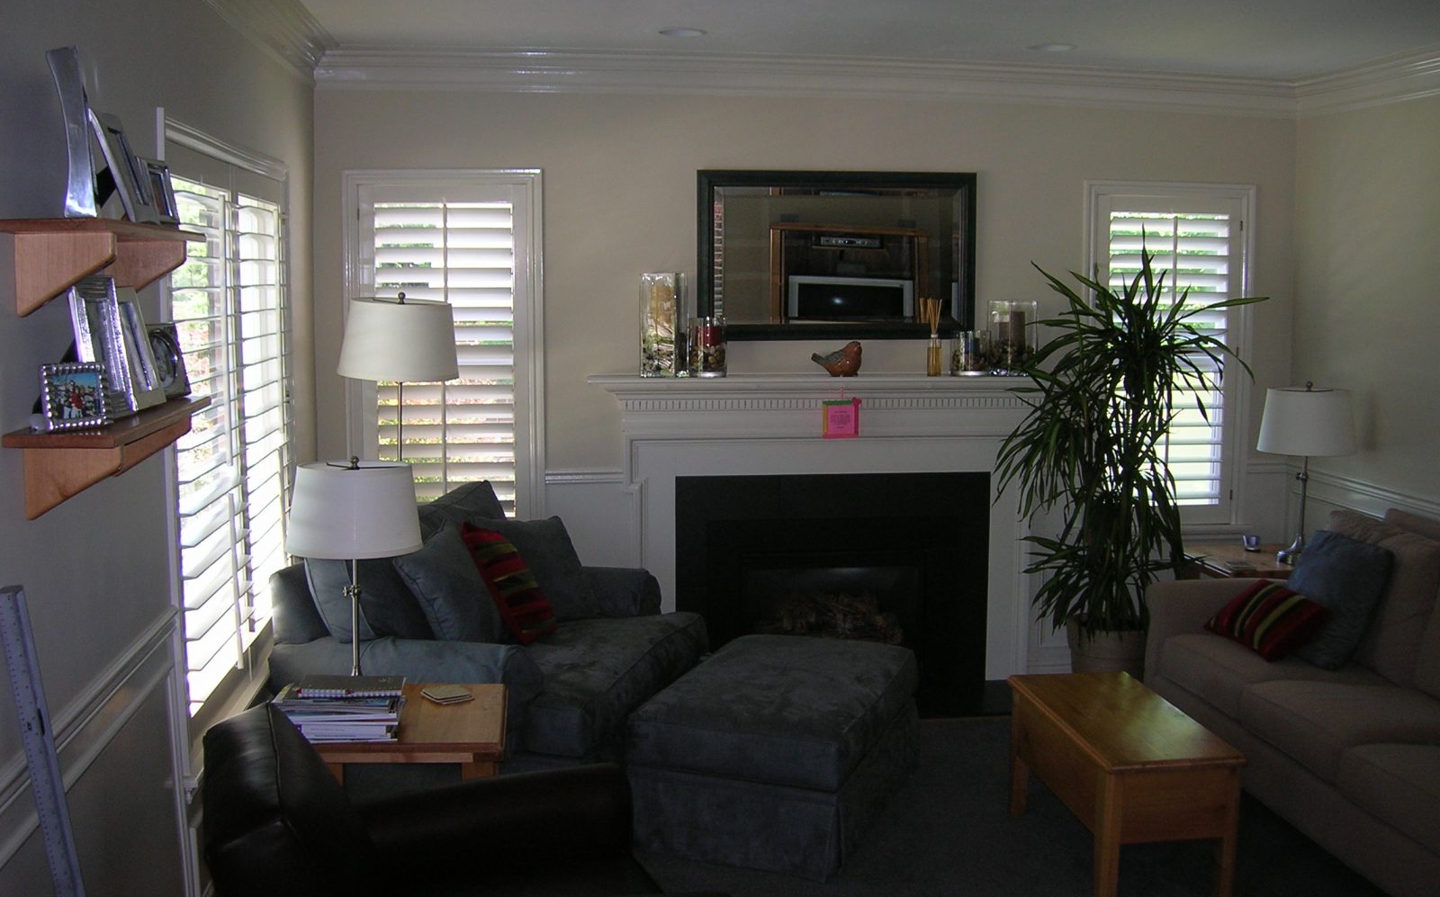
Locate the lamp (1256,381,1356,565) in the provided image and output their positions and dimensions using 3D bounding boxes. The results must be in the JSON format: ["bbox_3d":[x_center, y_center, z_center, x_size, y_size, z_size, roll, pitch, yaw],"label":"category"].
[{"bbox_3d":[2.267,0.093,5.459,0.370,0.700,0.370,-1,7,-8],"label":"lamp"}]

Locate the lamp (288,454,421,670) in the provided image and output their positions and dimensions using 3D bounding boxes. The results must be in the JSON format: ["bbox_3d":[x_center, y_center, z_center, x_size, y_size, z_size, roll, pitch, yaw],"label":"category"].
[{"bbox_3d":[-0.952,0.348,3.687,0.360,0.680,0.360,-1,7,-8],"label":"lamp"}]

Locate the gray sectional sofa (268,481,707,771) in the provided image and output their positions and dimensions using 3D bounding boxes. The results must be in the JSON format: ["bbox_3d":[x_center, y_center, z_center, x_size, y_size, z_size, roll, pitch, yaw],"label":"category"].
[{"bbox_3d":[-0.602,0.639,4.340,0.953,0.894,1.271,2,7,18],"label":"gray sectional sofa"}]

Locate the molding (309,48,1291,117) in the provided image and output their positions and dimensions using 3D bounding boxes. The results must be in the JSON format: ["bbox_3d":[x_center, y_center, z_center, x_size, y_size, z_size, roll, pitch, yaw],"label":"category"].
[{"bbox_3d":[0.451,-1.386,5.247,3.853,0.153,0.109,-1,7,-8],"label":"molding"}]

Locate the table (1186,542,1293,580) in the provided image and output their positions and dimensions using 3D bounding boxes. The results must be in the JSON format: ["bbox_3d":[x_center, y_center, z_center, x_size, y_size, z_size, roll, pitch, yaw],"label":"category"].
[{"bbox_3d":[2.129,0.706,5.571,0.500,0.580,0.500,-1,7,-8],"label":"table"}]

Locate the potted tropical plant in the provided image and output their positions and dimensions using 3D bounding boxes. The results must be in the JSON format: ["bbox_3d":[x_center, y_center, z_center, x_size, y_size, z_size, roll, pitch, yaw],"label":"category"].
[{"bbox_3d":[1.560,0.104,5.417,0.950,1.840,0.880,-1,7,-8],"label":"potted tropical plant"}]

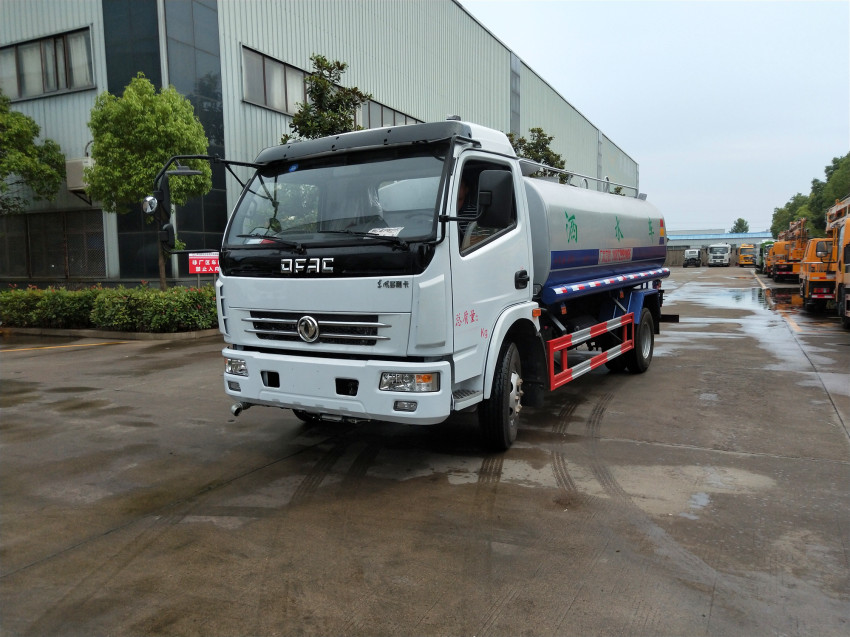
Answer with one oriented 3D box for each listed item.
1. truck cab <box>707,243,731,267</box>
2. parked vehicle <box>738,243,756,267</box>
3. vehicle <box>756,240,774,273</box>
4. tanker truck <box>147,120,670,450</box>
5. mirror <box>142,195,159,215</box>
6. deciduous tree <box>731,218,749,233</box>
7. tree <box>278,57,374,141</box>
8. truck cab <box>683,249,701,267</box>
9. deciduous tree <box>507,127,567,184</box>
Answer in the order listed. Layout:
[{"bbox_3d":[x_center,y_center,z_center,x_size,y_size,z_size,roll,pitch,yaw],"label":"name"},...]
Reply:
[{"bbox_3d":[35.201,-7.734,73.354,2.500,2.850,7.500,2,6,21],"label":"truck cab"},{"bbox_3d":[37.947,-7.562,71.657,2.450,2.800,2.800,2,6,24],"label":"parked vehicle"},{"bbox_3d":[29.390,-5.486,52.357,2.400,2.800,6.500,2,7,26],"label":"vehicle"},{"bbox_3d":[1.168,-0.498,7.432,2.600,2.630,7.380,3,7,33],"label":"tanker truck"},{"bbox_3d":[-2.297,-0.958,5.136,0.135,0.155,0.080,0,6,9],"label":"mirror"},{"bbox_3d":[62.303,-15.719,121.575,4.800,8.300,4.800,2,7,26],"label":"deciduous tree"},{"bbox_3d":[-2.720,-3.571,16.946,2.800,6.900,2.800,2,7,26],"label":"tree"},{"bbox_3d":[30.133,-6.922,69.390,2.000,2.150,5.600,2,6,20],"label":"truck cab"},{"bbox_3d":[6.010,-5.977,33.080,3.600,8.200,3.600,2,7,26],"label":"deciduous tree"}]

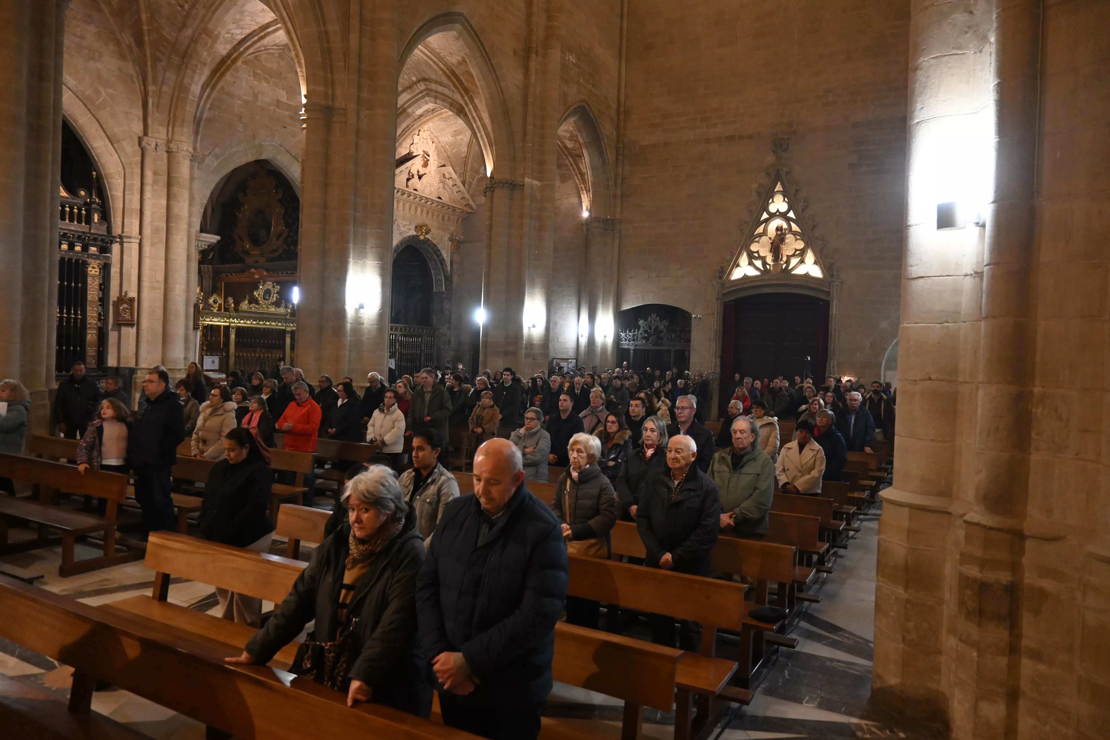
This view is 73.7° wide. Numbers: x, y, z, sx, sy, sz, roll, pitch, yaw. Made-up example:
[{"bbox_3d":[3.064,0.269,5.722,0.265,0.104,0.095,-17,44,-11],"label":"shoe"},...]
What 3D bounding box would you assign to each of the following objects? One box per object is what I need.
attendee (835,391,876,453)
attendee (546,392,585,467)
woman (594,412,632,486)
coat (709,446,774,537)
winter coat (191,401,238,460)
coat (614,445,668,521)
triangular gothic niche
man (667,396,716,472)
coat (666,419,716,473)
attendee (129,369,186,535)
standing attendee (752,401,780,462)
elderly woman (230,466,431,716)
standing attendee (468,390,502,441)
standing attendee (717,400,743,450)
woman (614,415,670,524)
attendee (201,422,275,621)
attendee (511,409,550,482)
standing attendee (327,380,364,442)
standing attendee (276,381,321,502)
[{"bbox_3d":[4.579,1.198,11.359,0.580,1.732,0.420,2,1,27],"label":"attendee"},{"bbox_3d":[0.130,1.119,8.879,0.500,1.700,0.330,2,1,28],"label":"attendee"},{"bbox_3d":[0.561,1.190,7.253,0.495,1.544,0.356,2,1,27],"label":"woman"},{"bbox_3d":[1.366,0.895,5.436,0.500,0.670,0.350,2,1,24],"label":"coat"},{"bbox_3d":[-3.782,0.756,8.217,0.480,0.820,0.350,2,1,30],"label":"winter coat"},{"bbox_3d":[0.712,0.983,5.789,0.480,0.800,0.340,2,1,26],"label":"coat"},{"bbox_3d":[7.617,-4.947,25.418,3.334,3.773,0.400,2,1,28],"label":"triangular gothic niche"},{"bbox_3d":[1.290,1.147,7.032,0.530,1.770,0.340,2,1,25],"label":"man"},{"bbox_3d":[1.233,0.901,6.896,0.540,0.850,0.360,2,1,27],"label":"coat"},{"bbox_3d":[-3.963,0.912,7.377,0.540,1.824,0.400,2,1,33],"label":"attendee"},{"bbox_3d":[2.689,1.214,9.874,0.544,1.594,0.376,2,1,28],"label":"standing attendee"},{"bbox_3d":[-0.827,1.200,3.001,0.629,1.570,0.610,2,1,27],"label":"elderly woman"},{"bbox_3d":[-1.183,1.102,12.430,0.525,1.525,0.376,2,1,26],"label":"standing attendee"},{"bbox_3d":[2.713,1.223,11.322,0.500,1.600,0.340,2,1,35],"label":"standing attendee"},{"bbox_3d":[0.681,1.188,5.964,0.480,1.623,0.360,2,1,27],"label":"woman"},{"bbox_3d":[-2.223,1.164,5.161,0.460,1.550,0.370,2,1,28],"label":"attendee"},{"bbox_3d":[-0.261,1.159,7.695,0.495,1.544,0.376,2,1,30],"label":"attendee"},{"bbox_3d":[-2.871,0.954,10.097,0.470,1.637,0.350,2,1,28],"label":"standing attendee"},{"bbox_3d":[-3.308,0.981,9.584,0.544,1.673,0.416,2,1,30],"label":"standing attendee"}]

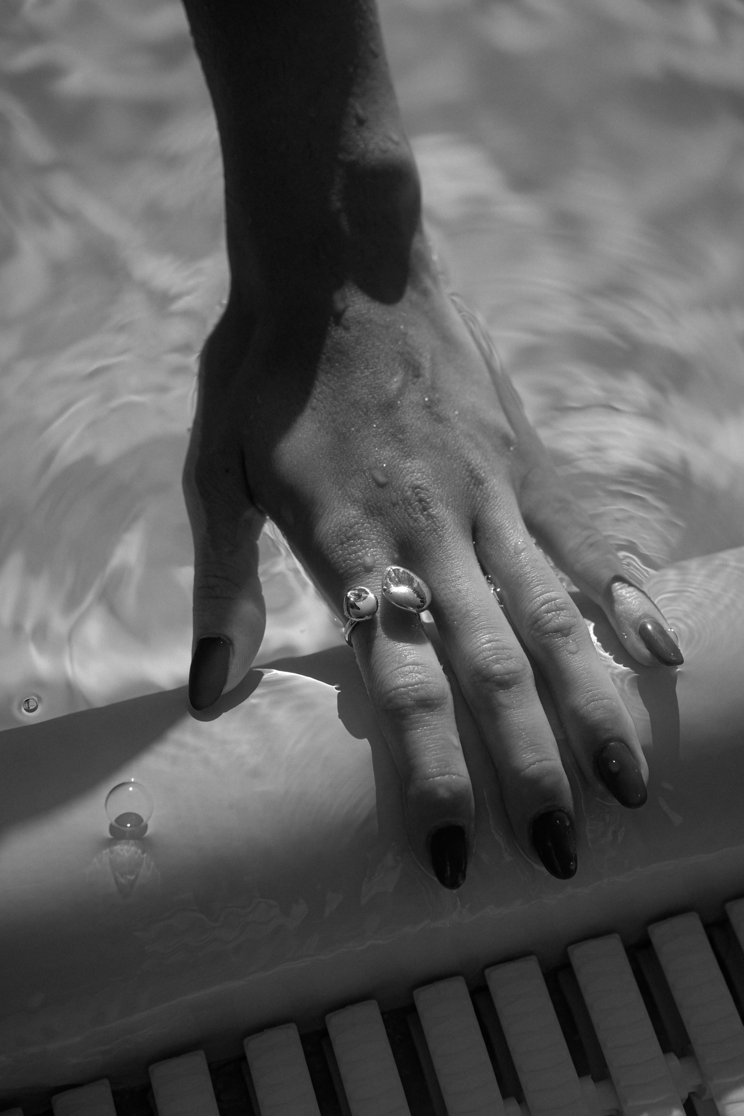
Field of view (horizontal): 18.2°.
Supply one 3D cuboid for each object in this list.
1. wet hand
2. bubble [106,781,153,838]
[{"bbox_3d":[0.011,0.005,0.615,0.128,0.060,0.182,-15,66,-8],"label":"wet hand"},{"bbox_3d":[-0.063,0.065,0.600,0.012,0.011,0.012,-2,52,2],"label":"bubble"}]

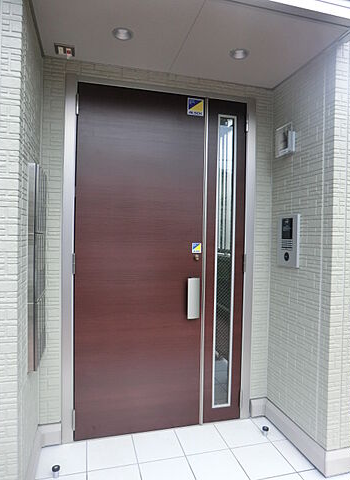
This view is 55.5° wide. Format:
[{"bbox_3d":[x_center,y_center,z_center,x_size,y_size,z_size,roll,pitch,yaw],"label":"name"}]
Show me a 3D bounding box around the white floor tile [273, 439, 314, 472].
[{"bbox_3d":[0.749,1.378,2.125,0.127,0.010,0.297,1,1,-15],"label":"white floor tile"}]

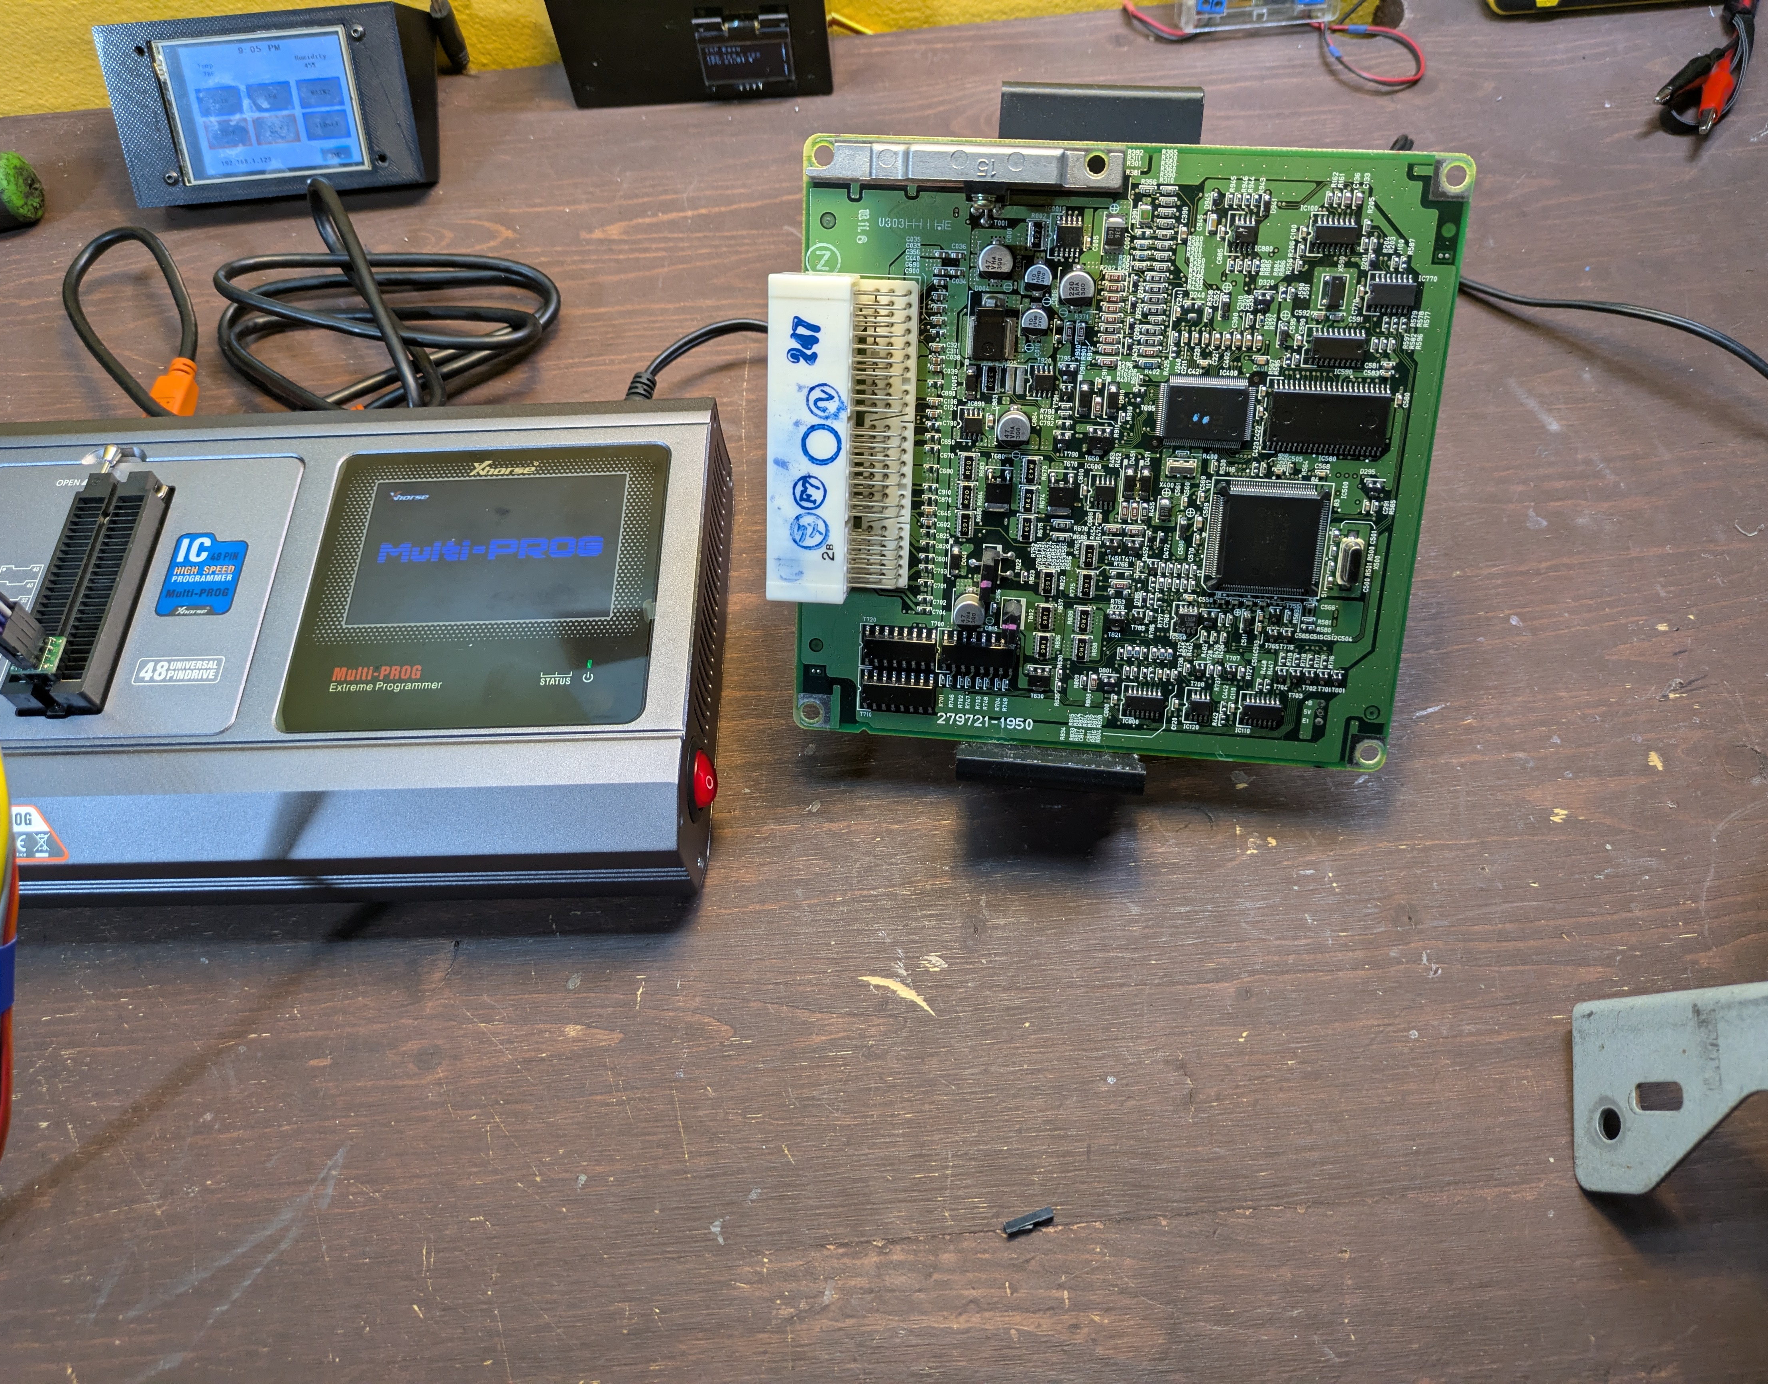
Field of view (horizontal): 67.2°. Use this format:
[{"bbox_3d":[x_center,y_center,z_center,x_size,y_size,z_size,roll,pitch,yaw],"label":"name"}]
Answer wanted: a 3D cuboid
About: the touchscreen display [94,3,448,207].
[{"bbox_3d":[-0.231,-0.226,0.517,0.110,0.063,0.048,-5,20,1],"label":"touchscreen display"}]

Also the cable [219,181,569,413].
[{"bbox_3d":[-0.175,-0.132,0.467,0.121,0.042,0.099,-1,61,2],"label":"cable"}]

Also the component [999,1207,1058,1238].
[{"bbox_3d":[0.036,0.130,0.328,0.013,0.003,0.003,-19,61,-7],"label":"component"}]

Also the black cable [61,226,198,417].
[{"bbox_3d":[-0.266,-0.130,0.470,0.060,0.031,0.098,-1,61,2],"label":"black cable"}]

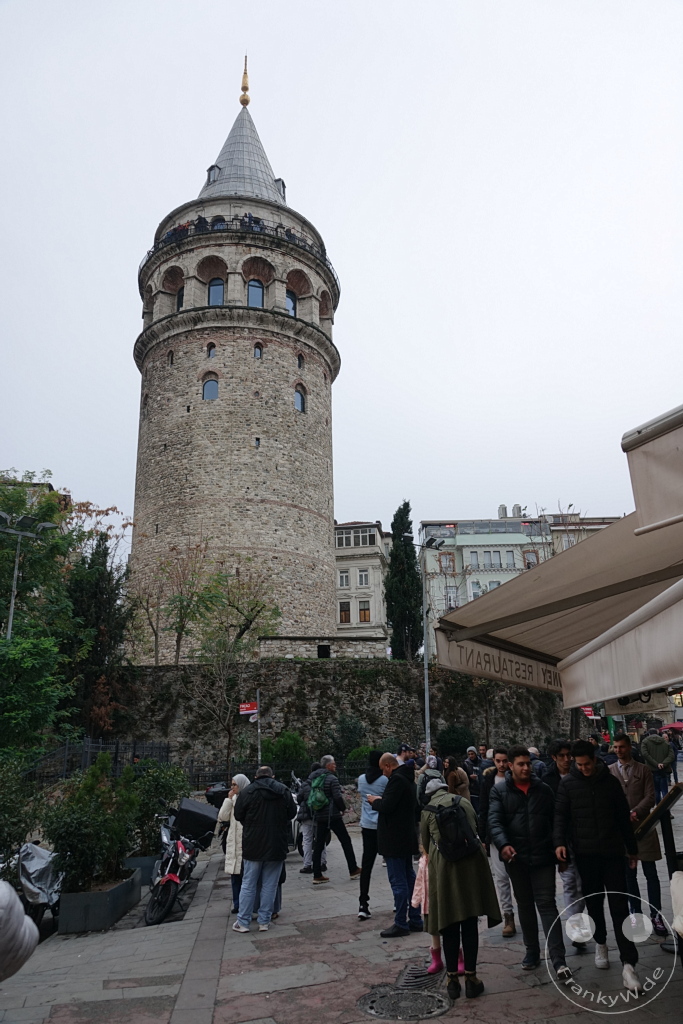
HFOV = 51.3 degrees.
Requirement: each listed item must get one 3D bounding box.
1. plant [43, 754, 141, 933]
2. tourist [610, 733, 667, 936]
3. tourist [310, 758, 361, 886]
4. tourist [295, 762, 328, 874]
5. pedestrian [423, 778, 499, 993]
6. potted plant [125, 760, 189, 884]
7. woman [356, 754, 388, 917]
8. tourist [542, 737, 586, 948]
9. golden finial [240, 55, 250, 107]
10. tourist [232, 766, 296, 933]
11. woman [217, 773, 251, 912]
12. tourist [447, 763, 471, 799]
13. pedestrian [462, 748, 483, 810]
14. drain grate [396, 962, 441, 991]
[{"bbox_3d":[-3.151,4.277,9.462,0.850,1.950,1.950,0,-18,-4],"label":"plant"},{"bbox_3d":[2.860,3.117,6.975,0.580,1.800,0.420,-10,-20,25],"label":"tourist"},{"bbox_3d":[-0.120,4.538,10.621,0.660,1.740,0.540,10,-21,-31],"label":"tourist"},{"bbox_3d":[-0.450,5.023,11.702,0.520,1.700,0.420,9,-21,-29],"label":"tourist"},{"bbox_3d":[0.907,3.045,5.944,0.640,1.530,0.640,3,-18,-14],"label":"pedestrian"},{"bbox_3d":[-2.926,5.097,11.780,1.050,1.760,1.050,-2,-18,0],"label":"potted plant"},{"bbox_3d":[0.406,3.706,8.258,0.480,1.740,0.480,-7,-19,17],"label":"woman"},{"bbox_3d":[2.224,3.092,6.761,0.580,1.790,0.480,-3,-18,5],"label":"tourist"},{"bbox_3d":[-10.065,-45.452,74.848,1.050,7.170,1.050,-1,-18,0],"label":"golden finial"},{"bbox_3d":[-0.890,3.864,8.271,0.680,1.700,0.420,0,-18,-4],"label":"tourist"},{"bbox_3d":[-1.329,4.224,9.129,0.550,1.630,0.450,-14,-22,35],"label":"woman"},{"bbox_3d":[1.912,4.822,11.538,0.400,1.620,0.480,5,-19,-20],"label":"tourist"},{"bbox_3d":[2.395,5.054,12.638,0.520,1.720,0.380,-6,-18,14],"label":"pedestrian"},{"bbox_3d":[0.671,3.878,5.907,0.370,0.040,0.560,-6,-19,14],"label":"drain grate"}]

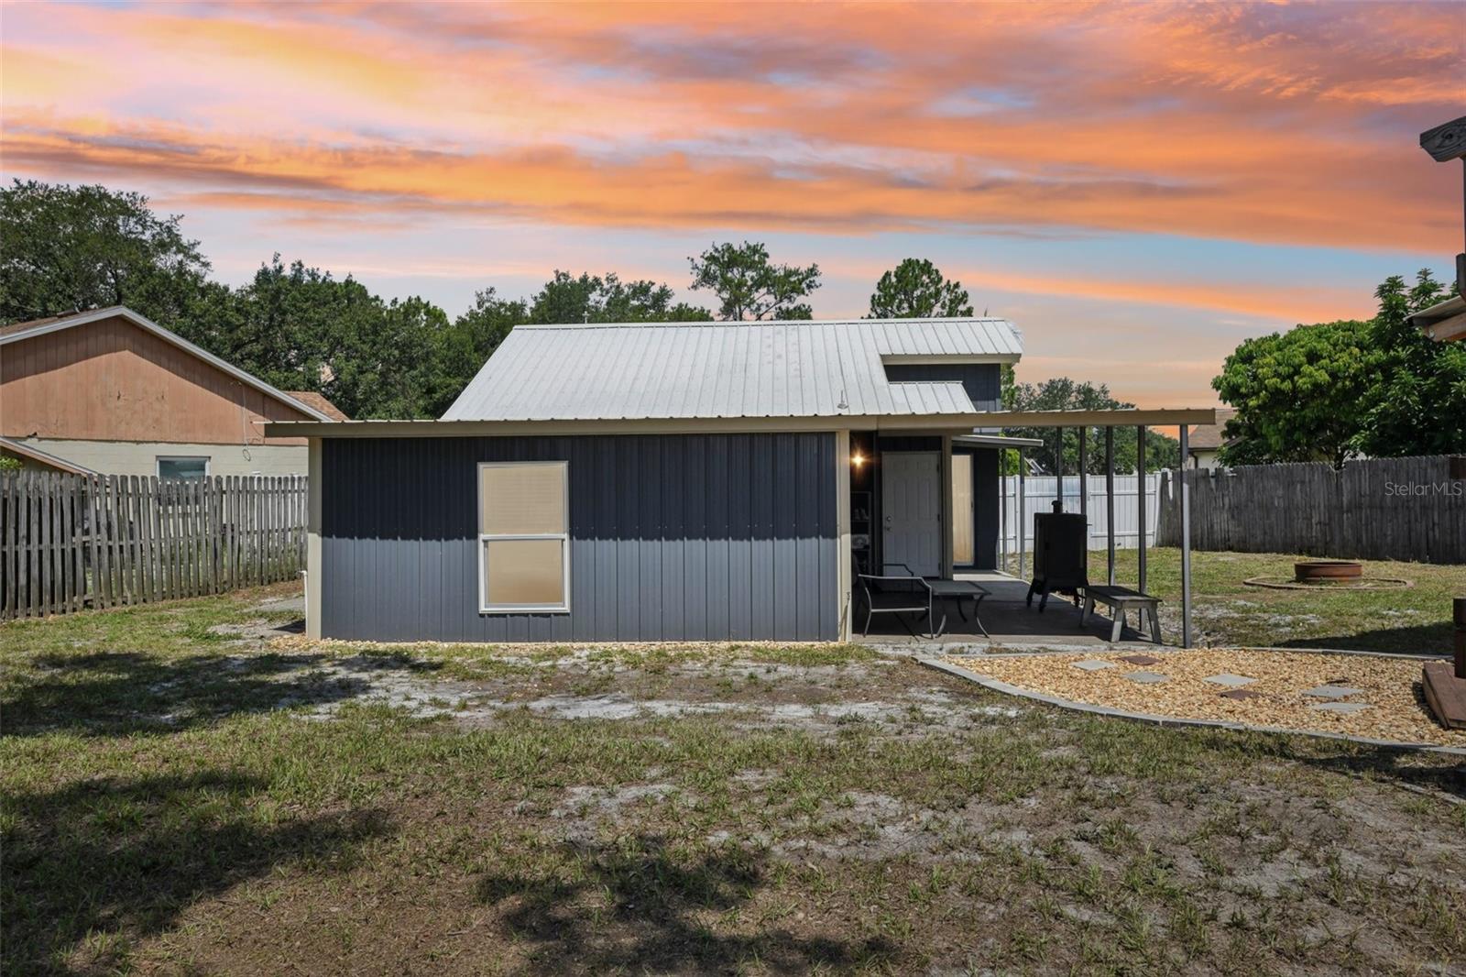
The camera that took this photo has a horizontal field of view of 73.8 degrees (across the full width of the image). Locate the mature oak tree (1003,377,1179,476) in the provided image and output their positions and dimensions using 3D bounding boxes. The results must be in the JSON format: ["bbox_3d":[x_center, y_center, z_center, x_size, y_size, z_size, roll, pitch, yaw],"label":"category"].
[{"bbox_3d":[20.431,-2.562,55.996,10.500,7.740,9.500,-1,0,0],"label":"mature oak tree"}]

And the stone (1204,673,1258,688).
[{"bbox_3d":[3.953,1.546,7.760,0.305,0.040,0.305,-1,0,-29],"label":"stone"}]

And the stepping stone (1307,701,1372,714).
[{"bbox_3d":[4.219,1.543,6.790,0.305,0.040,0.305,-1,0,-29],"label":"stepping stone"}]

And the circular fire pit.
[{"bbox_3d":[8.663,1.232,14.200,0.970,0.250,0.970,-1,0,0],"label":"circular fire pit"}]

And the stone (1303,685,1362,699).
[{"bbox_3d":[4.466,1.534,7.270,0.305,0.040,0.305,-1,0,-29],"label":"stone"}]

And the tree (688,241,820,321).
[{"bbox_3d":[1.216,-5.816,51.993,7.300,14.710,7.000,-1,0,0],"label":"tree"}]

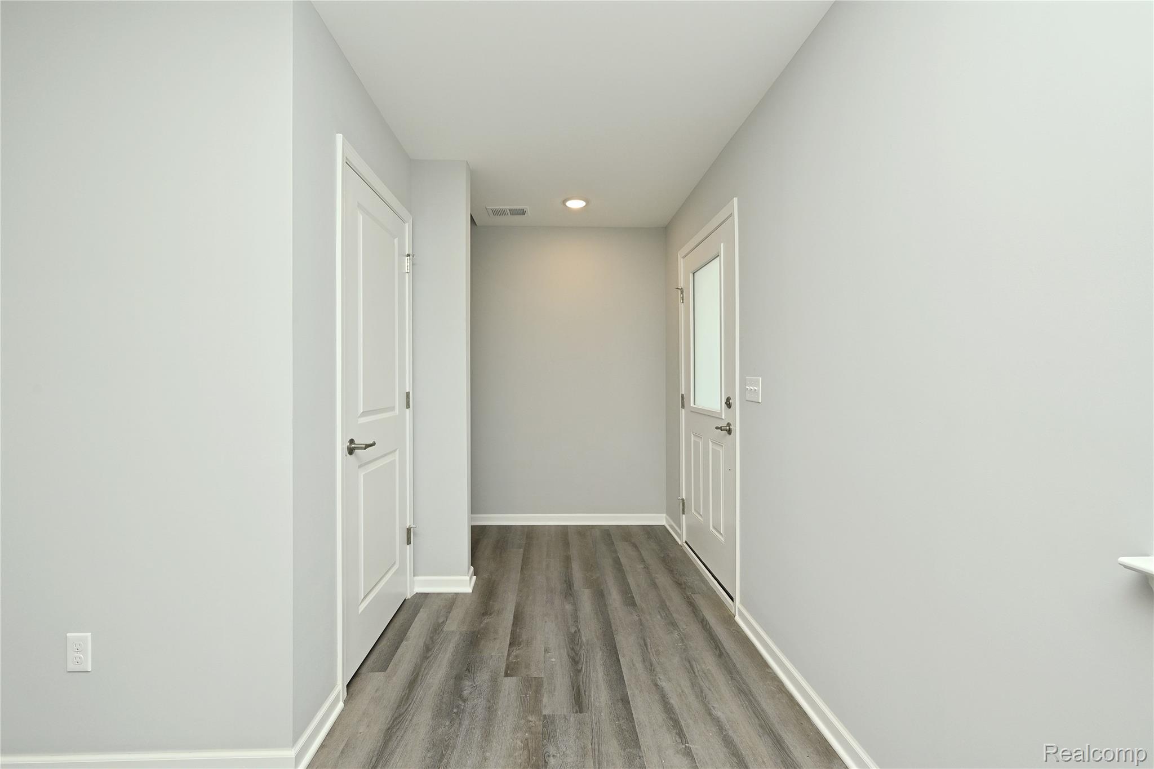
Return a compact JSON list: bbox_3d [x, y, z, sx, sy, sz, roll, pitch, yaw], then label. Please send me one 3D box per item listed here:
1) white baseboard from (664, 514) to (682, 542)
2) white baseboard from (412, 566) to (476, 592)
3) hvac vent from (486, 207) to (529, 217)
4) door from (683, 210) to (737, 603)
[{"bbox_3d":[0.731,1.107,3.465,0.022,0.090,0.430,0,1,-3],"label":"white baseboard"},{"bbox_3d":[-0.757,1.111,2.605,0.330,0.090,0.190,0,1,-3],"label":"white baseboard"},{"bbox_3d":[-0.517,-1.285,3.365,0.305,0.020,0.205,0,1,-3],"label":"hvac vent"},{"bbox_3d":[0.810,0.125,2.747,0.050,2.030,0.920,0,1,-3],"label":"door"}]

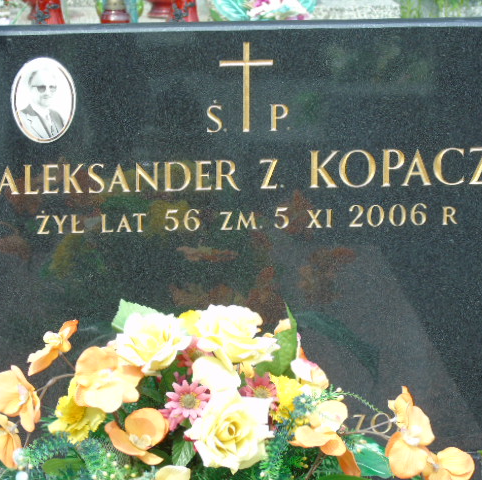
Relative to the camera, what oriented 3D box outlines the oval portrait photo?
[{"bbox_3d":[-0.275,-0.195,3.190,0.090,0.120,0.010,-1,10,-4],"label":"oval portrait photo"}]

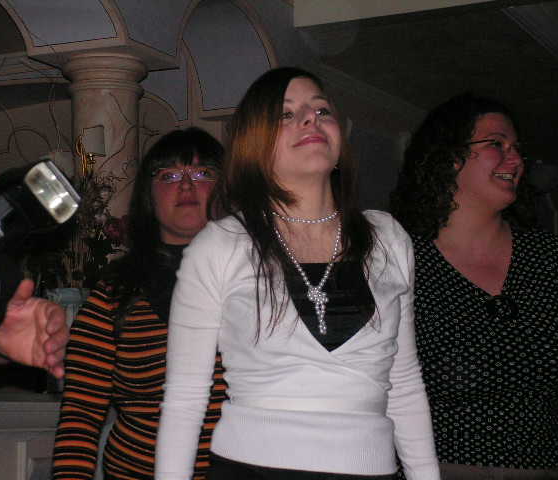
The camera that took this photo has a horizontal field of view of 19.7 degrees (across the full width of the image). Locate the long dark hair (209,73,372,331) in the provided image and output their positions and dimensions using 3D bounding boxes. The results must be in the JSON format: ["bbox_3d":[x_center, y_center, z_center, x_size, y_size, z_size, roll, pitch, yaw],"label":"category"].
[{"bbox_3d":[0.023,-0.067,2.720,0.255,0.445,0.260,1,-5,-18],"label":"long dark hair"}]

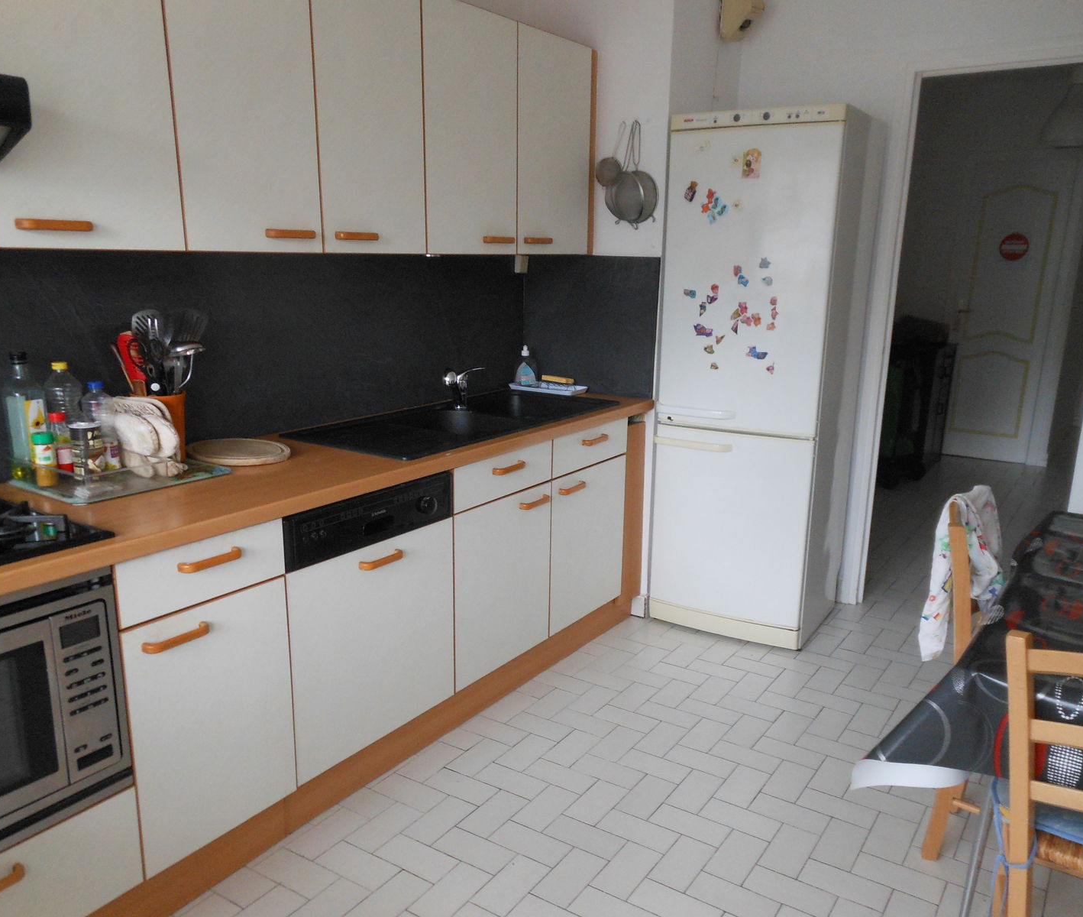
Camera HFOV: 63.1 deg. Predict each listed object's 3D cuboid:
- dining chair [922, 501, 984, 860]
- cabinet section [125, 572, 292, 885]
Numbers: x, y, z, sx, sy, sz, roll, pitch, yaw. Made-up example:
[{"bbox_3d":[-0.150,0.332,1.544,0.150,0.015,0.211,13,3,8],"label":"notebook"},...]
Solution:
[{"bbox_3d":[1.204,0.548,2.110,0.450,0.870,0.400,10,16,34],"label":"dining chair"},{"bbox_3d":[-0.940,0.542,2.112,0.560,0.560,0.398,10,16,34],"label":"cabinet section"}]

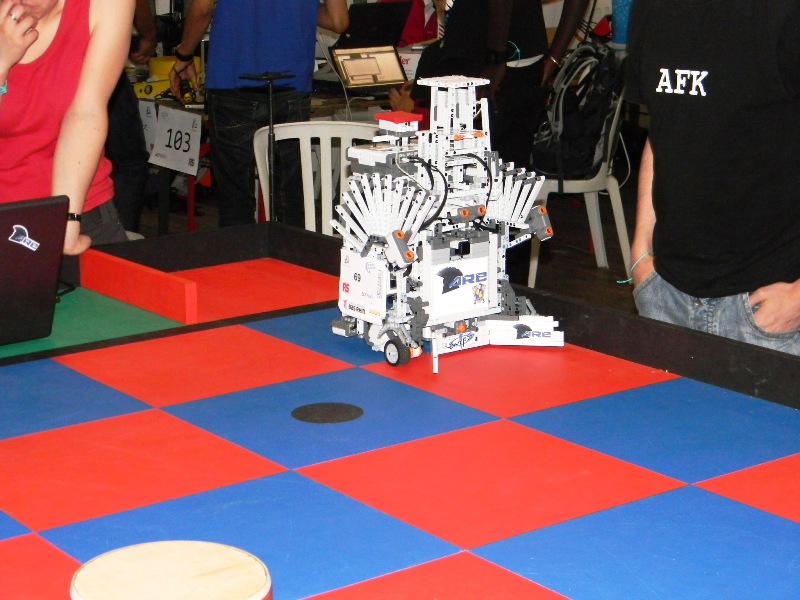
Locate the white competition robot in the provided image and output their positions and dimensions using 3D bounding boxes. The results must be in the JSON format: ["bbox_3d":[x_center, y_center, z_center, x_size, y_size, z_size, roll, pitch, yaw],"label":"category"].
[{"bbox_3d":[0.073,-0.133,2.488,0.315,0.435,0.280,-10,16,-36],"label":"white competition robot"}]

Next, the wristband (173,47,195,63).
[{"bbox_3d":[-0.752,-0.853,5.400,0.067,0.025,0.058,14,19,-3],"label":"wristband"}]

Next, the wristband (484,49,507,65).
[{"bbox_3d":[0.329,-0.833,5.300,0.075,0.040,0.065,4,13,-1],"label":"wristband"}]

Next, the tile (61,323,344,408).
[{"bbox_3d":[-0.312,0.106,2.460,0.350,0.012,0.350,-10,16,-36],"label":"tile"}]

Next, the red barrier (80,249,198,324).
[{"bbox_3d":[-0.489,-0.029,2.866,0.022,0.075,0.412,-10,16,-36],"label":"red barrier"}]

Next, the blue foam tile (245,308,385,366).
[{"bbox_3d":[-0.032,0.057,2.665,0.350,0.012,0.350,-10,16,-36],"label":"blue foam tile"}]

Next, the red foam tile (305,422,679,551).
[{"bbox_3d":[0.109,0.225,1.914,0.350,0.012,0.350,-10,16,-36],"label":"red foam tile"}]

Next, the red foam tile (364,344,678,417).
[{"bbox_3d":[0.178,0.117,2.392,0.350,0.012,0.350,-10,16,-36],"label":"red foam tile"}]

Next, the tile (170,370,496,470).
[{"bbox_3d":[-0.102,0.165,2.187,0.350,0.012,0.350,-10,16,-36],"label":"tile"}]

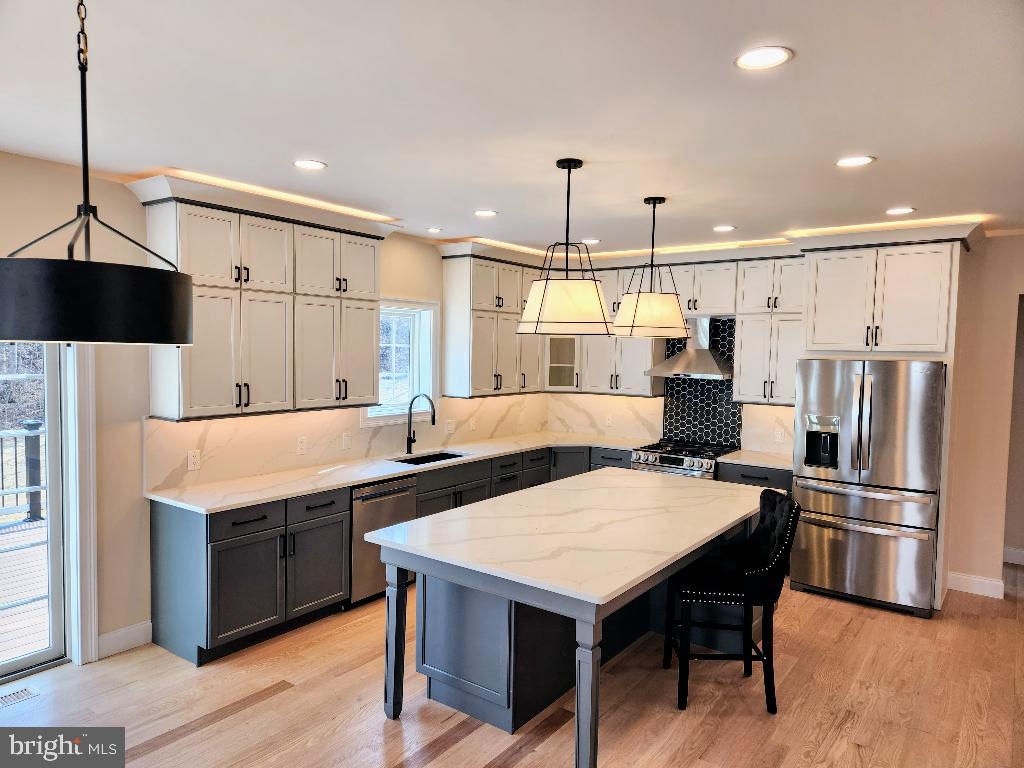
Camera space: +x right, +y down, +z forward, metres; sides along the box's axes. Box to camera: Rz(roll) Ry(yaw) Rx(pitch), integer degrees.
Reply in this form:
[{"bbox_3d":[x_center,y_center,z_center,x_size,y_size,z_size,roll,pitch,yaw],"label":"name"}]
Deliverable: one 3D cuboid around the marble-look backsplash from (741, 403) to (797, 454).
[{"bbox_3d":[2.387,0.391,6.117,0.624,0.476,0.024,3,4,36],"label":"marble-look backsplash"}]

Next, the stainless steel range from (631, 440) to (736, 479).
[{"bbox_3d":[1.560,1.036,6.133,0.760,0.930,0.690,3,4,35],"label":"stainless steel range"}]

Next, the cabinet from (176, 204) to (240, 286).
[{"bbox_3d":[-1.897,-0.806,4.083,0.333,0.453,0.385,3,4,36],"label":"cabinet"}]

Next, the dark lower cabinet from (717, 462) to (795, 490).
[{"bbox_3d":[2.144,1.091,5.766,0.600,0.880,0.630,3,4,35],"label":"dark lower cabinet"}]

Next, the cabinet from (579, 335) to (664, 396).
[{"bbox_3d":[1.093,-0.277,6.643,0.749,0.760,0.335,3,4,35],"label":"cabinet"}]

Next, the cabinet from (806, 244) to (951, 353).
[{"bbox_3d":[2.876,-0.636,5.310,0.966,0.766,0.622,3,4,36],"label":"cabinet"}]

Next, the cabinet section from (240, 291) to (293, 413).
[{"bbox_3d":[-1.655,-0.201,4.364,0.330,0.760,0.384,3,4,35],"label":"cabinet section"}]

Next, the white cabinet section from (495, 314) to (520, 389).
[{"bbox_3d":[-0.154,-0.289,6.462,0.330,0.760,0.378,3,4,35],"label":"white cabinet section"}]

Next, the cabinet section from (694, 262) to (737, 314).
[{"bbox_3d":[1.866,-0.838,6.066,0.379,0.450,0.335,3,4,35],"label":"cabinet section"}]

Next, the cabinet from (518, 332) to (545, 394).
[{"bbox_3d":[0.076,-0.298,6.751,0.323,0.765,0.385,3,4,36],"label":"cabinet"}]

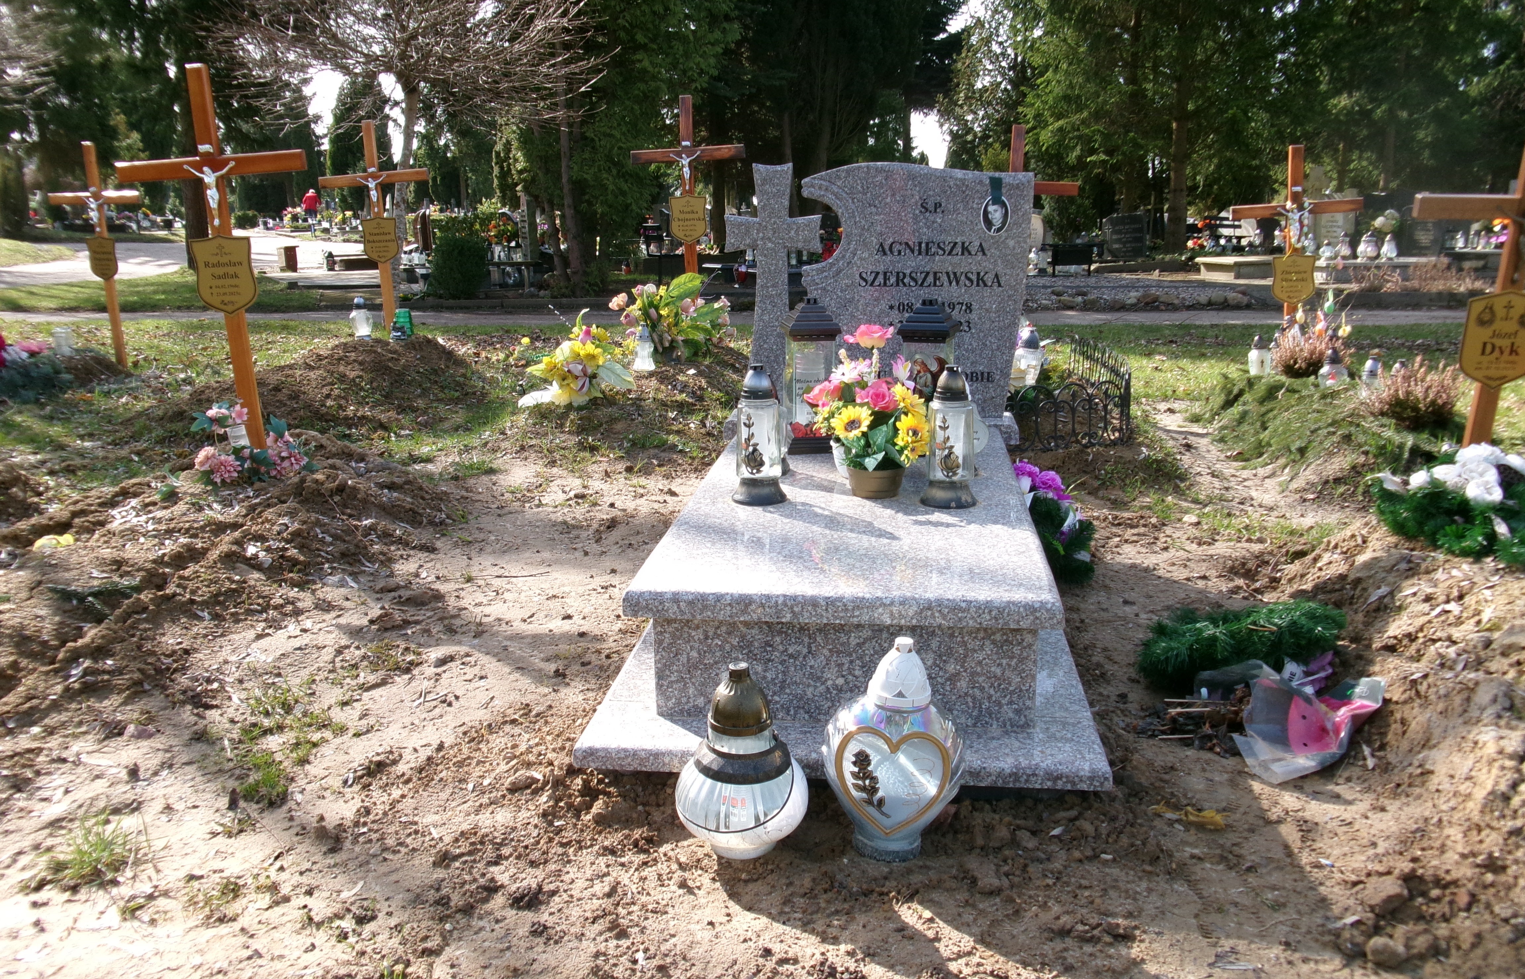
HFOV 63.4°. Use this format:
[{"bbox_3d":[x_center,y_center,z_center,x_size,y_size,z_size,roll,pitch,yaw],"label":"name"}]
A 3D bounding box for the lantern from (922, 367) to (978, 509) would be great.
[{"bbox_3d":[0.438,-0.123,2.854,0.131,0.314,0.131,2,14,12],"label":"lantern"}]

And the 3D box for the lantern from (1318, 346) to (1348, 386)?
[{"bbox_3d":[2.590,-0.546,5.578,0.137,0.195,0.137,6,15,24],"label":"lantern"}]

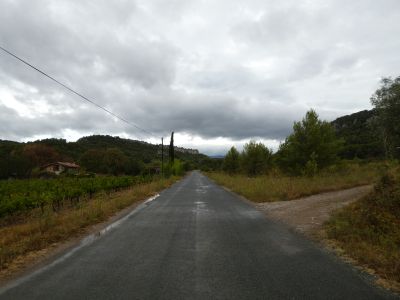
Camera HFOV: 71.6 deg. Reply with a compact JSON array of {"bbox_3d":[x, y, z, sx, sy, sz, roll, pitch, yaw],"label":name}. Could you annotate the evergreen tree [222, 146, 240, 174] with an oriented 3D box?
[{"bbox_3d":[6.814,2.314,59.985,4.100,6.160,4.100,0,-4,0],"label":"evergreen tree"}]

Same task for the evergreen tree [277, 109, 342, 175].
[{"bbox_3d":[16.659,-1.201,42.188,9.200,10.420,8.800,0,-4,0],"label":"evergreen tree"}]

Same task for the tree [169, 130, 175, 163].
[{"bbox_3d":[-6.795,0.686,66.115,1.500,10.510,1.500,0,-4,0],"label":"tree"}]

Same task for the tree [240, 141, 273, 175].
[{"bbox_3d":[10.598,1.626,52.014,6.000,6.770,5.800,0,-4,0],"label":"tree"}]

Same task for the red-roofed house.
[{"bbox_3d":[-51.378,6.914,101.766,9.000,4.650,11.000,0,-4,3],"label":"red-roofed house"}]

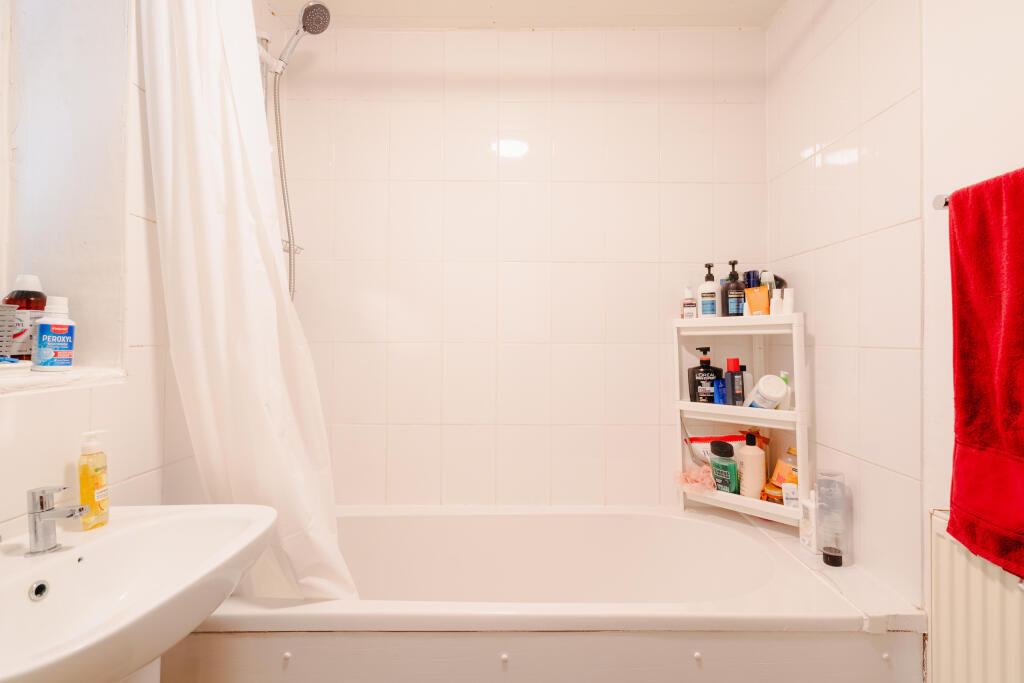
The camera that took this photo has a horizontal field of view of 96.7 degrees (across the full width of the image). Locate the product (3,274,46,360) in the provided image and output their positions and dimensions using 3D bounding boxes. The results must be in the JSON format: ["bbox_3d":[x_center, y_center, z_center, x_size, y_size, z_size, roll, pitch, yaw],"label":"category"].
[{"bbox_3d":[-1.005,-0.048,0.940,0.064,0.180,0.064,0,0,-24],"label":"product"}]

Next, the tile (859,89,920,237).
[{"bbox_3d":[0.955,-0.440,1.150,0.010,0.298,0.190,0,0,0],"label":"tile"}]

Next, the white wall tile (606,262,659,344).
[{"bbox_3d":[0.446,-0.140,1.689,0.199,0.298,0.010,0,0,0],"label":"white wall tile"}]

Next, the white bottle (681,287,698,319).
[{"bbox_3d":[0.646,-0.141,1.651,0.061,0.118,0.037,0,-1,27],"label":"white bottle"}]

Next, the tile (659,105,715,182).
[{"bbox_3d":[0.653,-0.744,1.710,0.200,0.300,0.010,0,-1,-1],"label":"tile"}]

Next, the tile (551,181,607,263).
[{"bbox_3d":[0.248,-0.445,1.700,0.200,0.300,0.010,0,-1,-1],"label":"tile"}]

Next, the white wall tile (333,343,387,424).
[{"bbox_3d":[-0.562,0.154,1.680,0.200,0.300,0.010,0,-1,-1],"label":"white wall tile"}]

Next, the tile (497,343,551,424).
[{"bbox_3d":[0.043,0.158,1.712,0.202,0.303,0.010,0,-1,0],"label":"tile"}]

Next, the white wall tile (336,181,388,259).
[{"bbox_3d":[-0.566,-0.455,1.719,0.202,0.303,0.010,0,-1,0],"label":"white wall tile"}]

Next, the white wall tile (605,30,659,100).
[{"bbox_3d":[0.458,-1.044,1.730,0.202,0.271,0.010,0,-1,0],"label":"white wall tile"}]

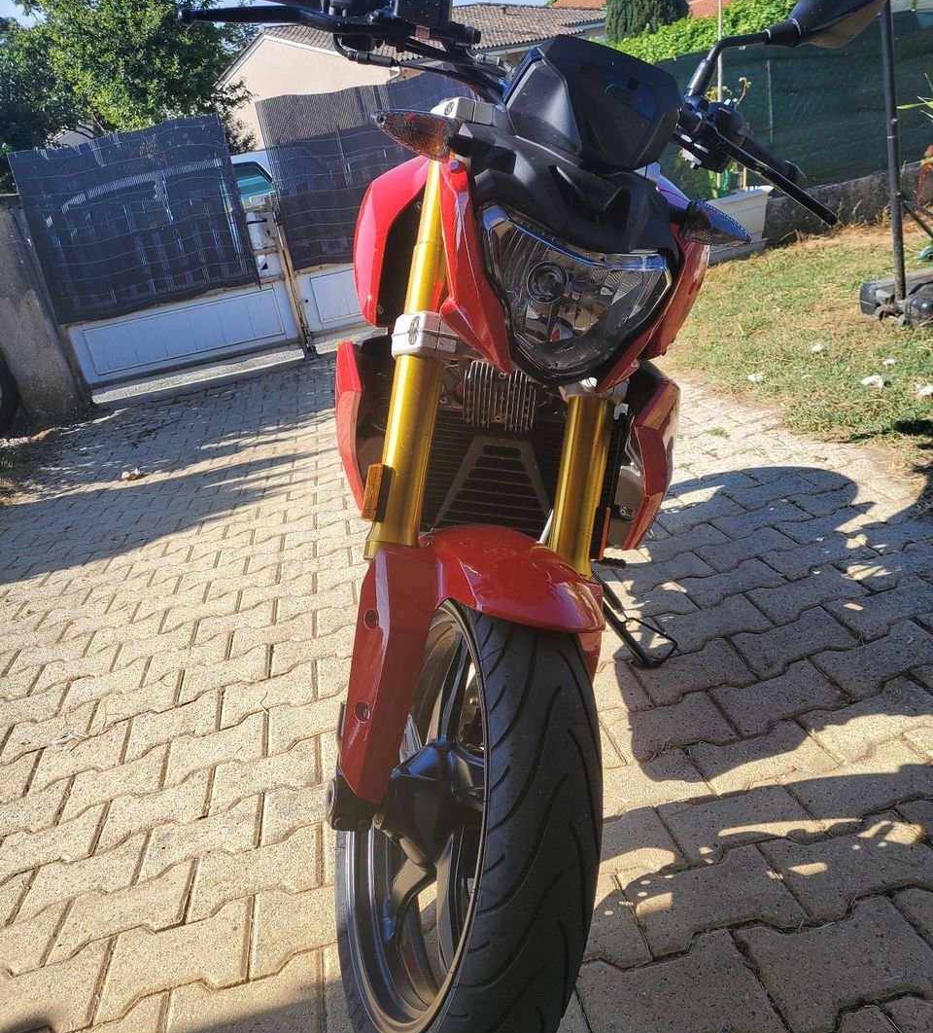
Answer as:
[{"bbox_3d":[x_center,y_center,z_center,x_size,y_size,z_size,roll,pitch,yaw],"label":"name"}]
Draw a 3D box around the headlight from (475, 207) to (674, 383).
[{"bbox_3d":[0.091,-0.210,0.940,0.210,0.155,0.115,10,10,-19],"label":"headlight"}]

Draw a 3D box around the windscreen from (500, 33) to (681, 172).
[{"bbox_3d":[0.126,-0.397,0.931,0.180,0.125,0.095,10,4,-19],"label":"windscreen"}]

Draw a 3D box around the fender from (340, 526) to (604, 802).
[{"bbox_3d":[0.008,0.136,0.996,0.250,0.290,0.290,10,22,-19],"label":"fender"}]

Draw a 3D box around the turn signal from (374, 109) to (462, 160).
[{"bbox_3d":[-0.051,-0.372,0.902,0.090,0.045,0.048,10,22,-19],"label":"turn signal"}]

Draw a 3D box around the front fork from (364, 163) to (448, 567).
[{"bbox_3d":[-0.044,-0.182,1.003,0.060,0.460,0.060,10,-3,-19],"label":"front fork"}]

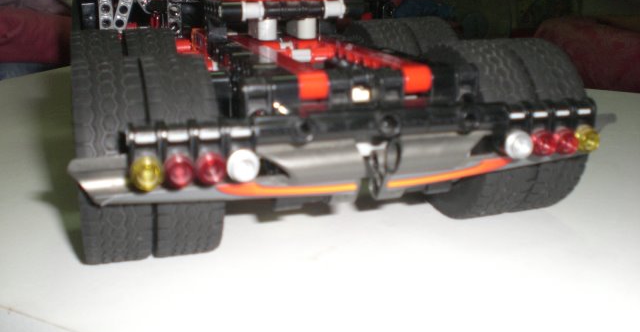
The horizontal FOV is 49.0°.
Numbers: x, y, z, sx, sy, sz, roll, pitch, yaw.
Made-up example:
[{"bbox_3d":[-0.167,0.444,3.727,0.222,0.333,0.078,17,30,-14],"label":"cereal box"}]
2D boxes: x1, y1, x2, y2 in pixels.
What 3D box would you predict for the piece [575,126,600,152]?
[{"bbox_3d":[0.080,-0.008,0.209,0.008,0.008,0.005,-6,11,-16],"label":"piece"}]

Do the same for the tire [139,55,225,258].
[{"bbox_3d":[-0.045,-0.004,0.226,0.019,0.062,0.062,-6,19,-16],"label":"tire"}]

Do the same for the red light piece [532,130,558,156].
[{"bbox_3d":[0.065,-0.007,0.204,0.008,0.008,0.005,-6,11,-16],"label":"red light piece"}]

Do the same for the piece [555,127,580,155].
[{"bbox_3d":[0.073,-0.007,0.206,0.008,0.008,0.005,-6,11,-16],"label":"piece"}]

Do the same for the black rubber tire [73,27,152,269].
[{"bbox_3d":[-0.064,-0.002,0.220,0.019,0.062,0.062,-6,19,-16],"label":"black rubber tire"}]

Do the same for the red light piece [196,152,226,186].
[{"bbox_3d":[-0.027,0.001,0.177,0.008,0.008,0.005,-6,11,-16],"label":"red light piece"}]

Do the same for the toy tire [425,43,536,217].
[{"bbox_3d":[0.053,-0.013,0.254,0.019,0.062,0.062,-6,19,-16],"label":"toy tire"}]

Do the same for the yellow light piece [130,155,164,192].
[{"bbox_3d":[-0.042,0.002,0.172,0.008,0.008,0.005,-6,11,-16],"label":"yellow light piece"}]

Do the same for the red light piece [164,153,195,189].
[{"bbox_3d":[-0.035,0.001,0.174,0.008,0.008,0.005,-6,11,-16],"label":"red light piece"}]

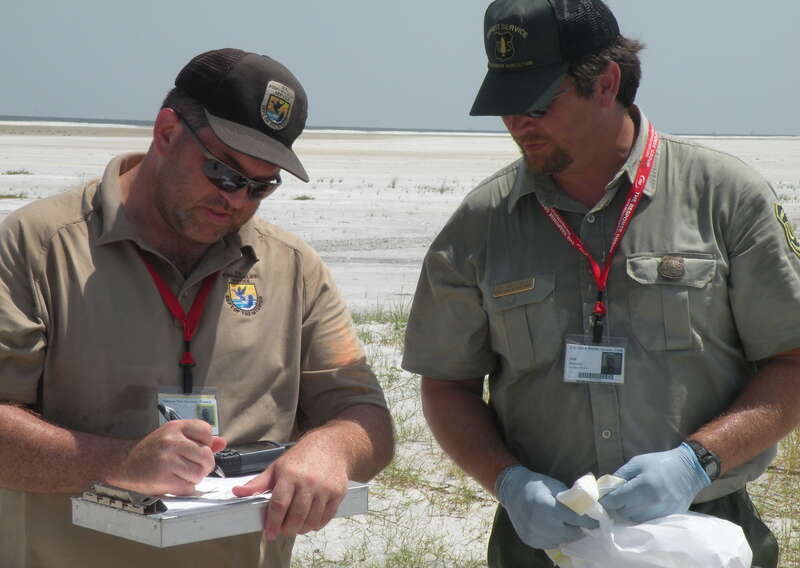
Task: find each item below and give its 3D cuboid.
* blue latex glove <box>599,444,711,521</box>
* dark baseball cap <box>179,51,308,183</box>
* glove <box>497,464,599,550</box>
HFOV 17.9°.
[{"bbox_3d":[0.354,0.280,3.550,0.158,0.100,0.083,-24,-25,-20],"label":"blue latex glove"},{"bbox_3d":[-0.201,-0.252,3.610,0.170,0.140,0.265,21,11,-38],"label":"dark baseball cap"},{"bbox_3d":[0.206,0.312,3.550,0.152,0.100,0.083,34,-5,23],"label":"glove"}]

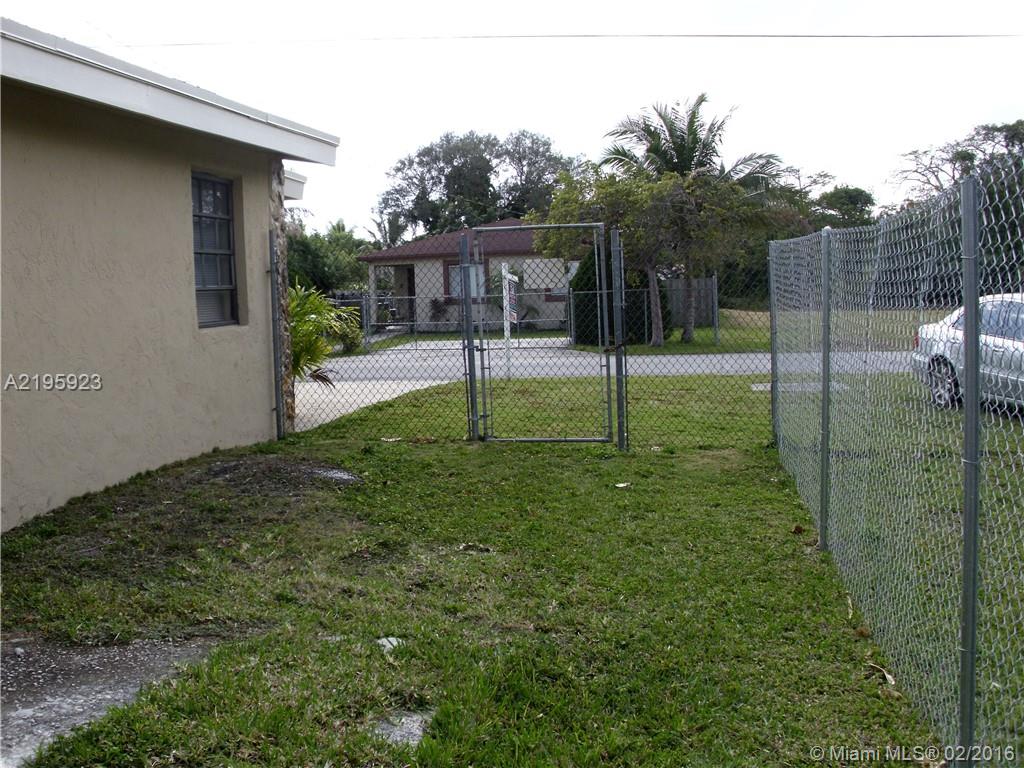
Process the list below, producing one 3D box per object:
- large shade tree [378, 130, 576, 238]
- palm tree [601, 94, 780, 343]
[{"bbox_3d":[-1.728,-7.936,55.504,9.864,8.825,8.878,-1,5,0],"label":"large shade tree"},{"bbox_3d":[4.170,-3.795,26.073,4.242,5.641,4.242,-1,5,0],"label":"palm tree"}]

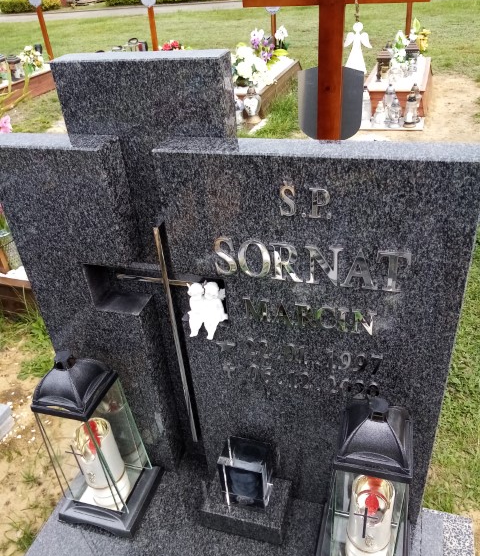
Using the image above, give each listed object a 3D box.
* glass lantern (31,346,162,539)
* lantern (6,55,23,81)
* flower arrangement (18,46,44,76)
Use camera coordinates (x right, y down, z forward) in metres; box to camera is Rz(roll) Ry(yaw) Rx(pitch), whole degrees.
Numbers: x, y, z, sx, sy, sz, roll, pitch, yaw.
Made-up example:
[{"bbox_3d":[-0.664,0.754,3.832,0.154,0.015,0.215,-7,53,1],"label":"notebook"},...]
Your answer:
[{"bbox_3d":[-0.310,0.321,1.009,0.180,0.443,0.171,6,35,16],"label":"glass lantern"},{"bbox_3d":[-2.967,-2.770,6.313,0.155,0.270,0.155,6,35,17],"label":"lantern"},{"bbox_3d":[-2.874,-2.985,6.570,0.280,0.330,0.250,6,35,17],"label":"flower arrangement"}]

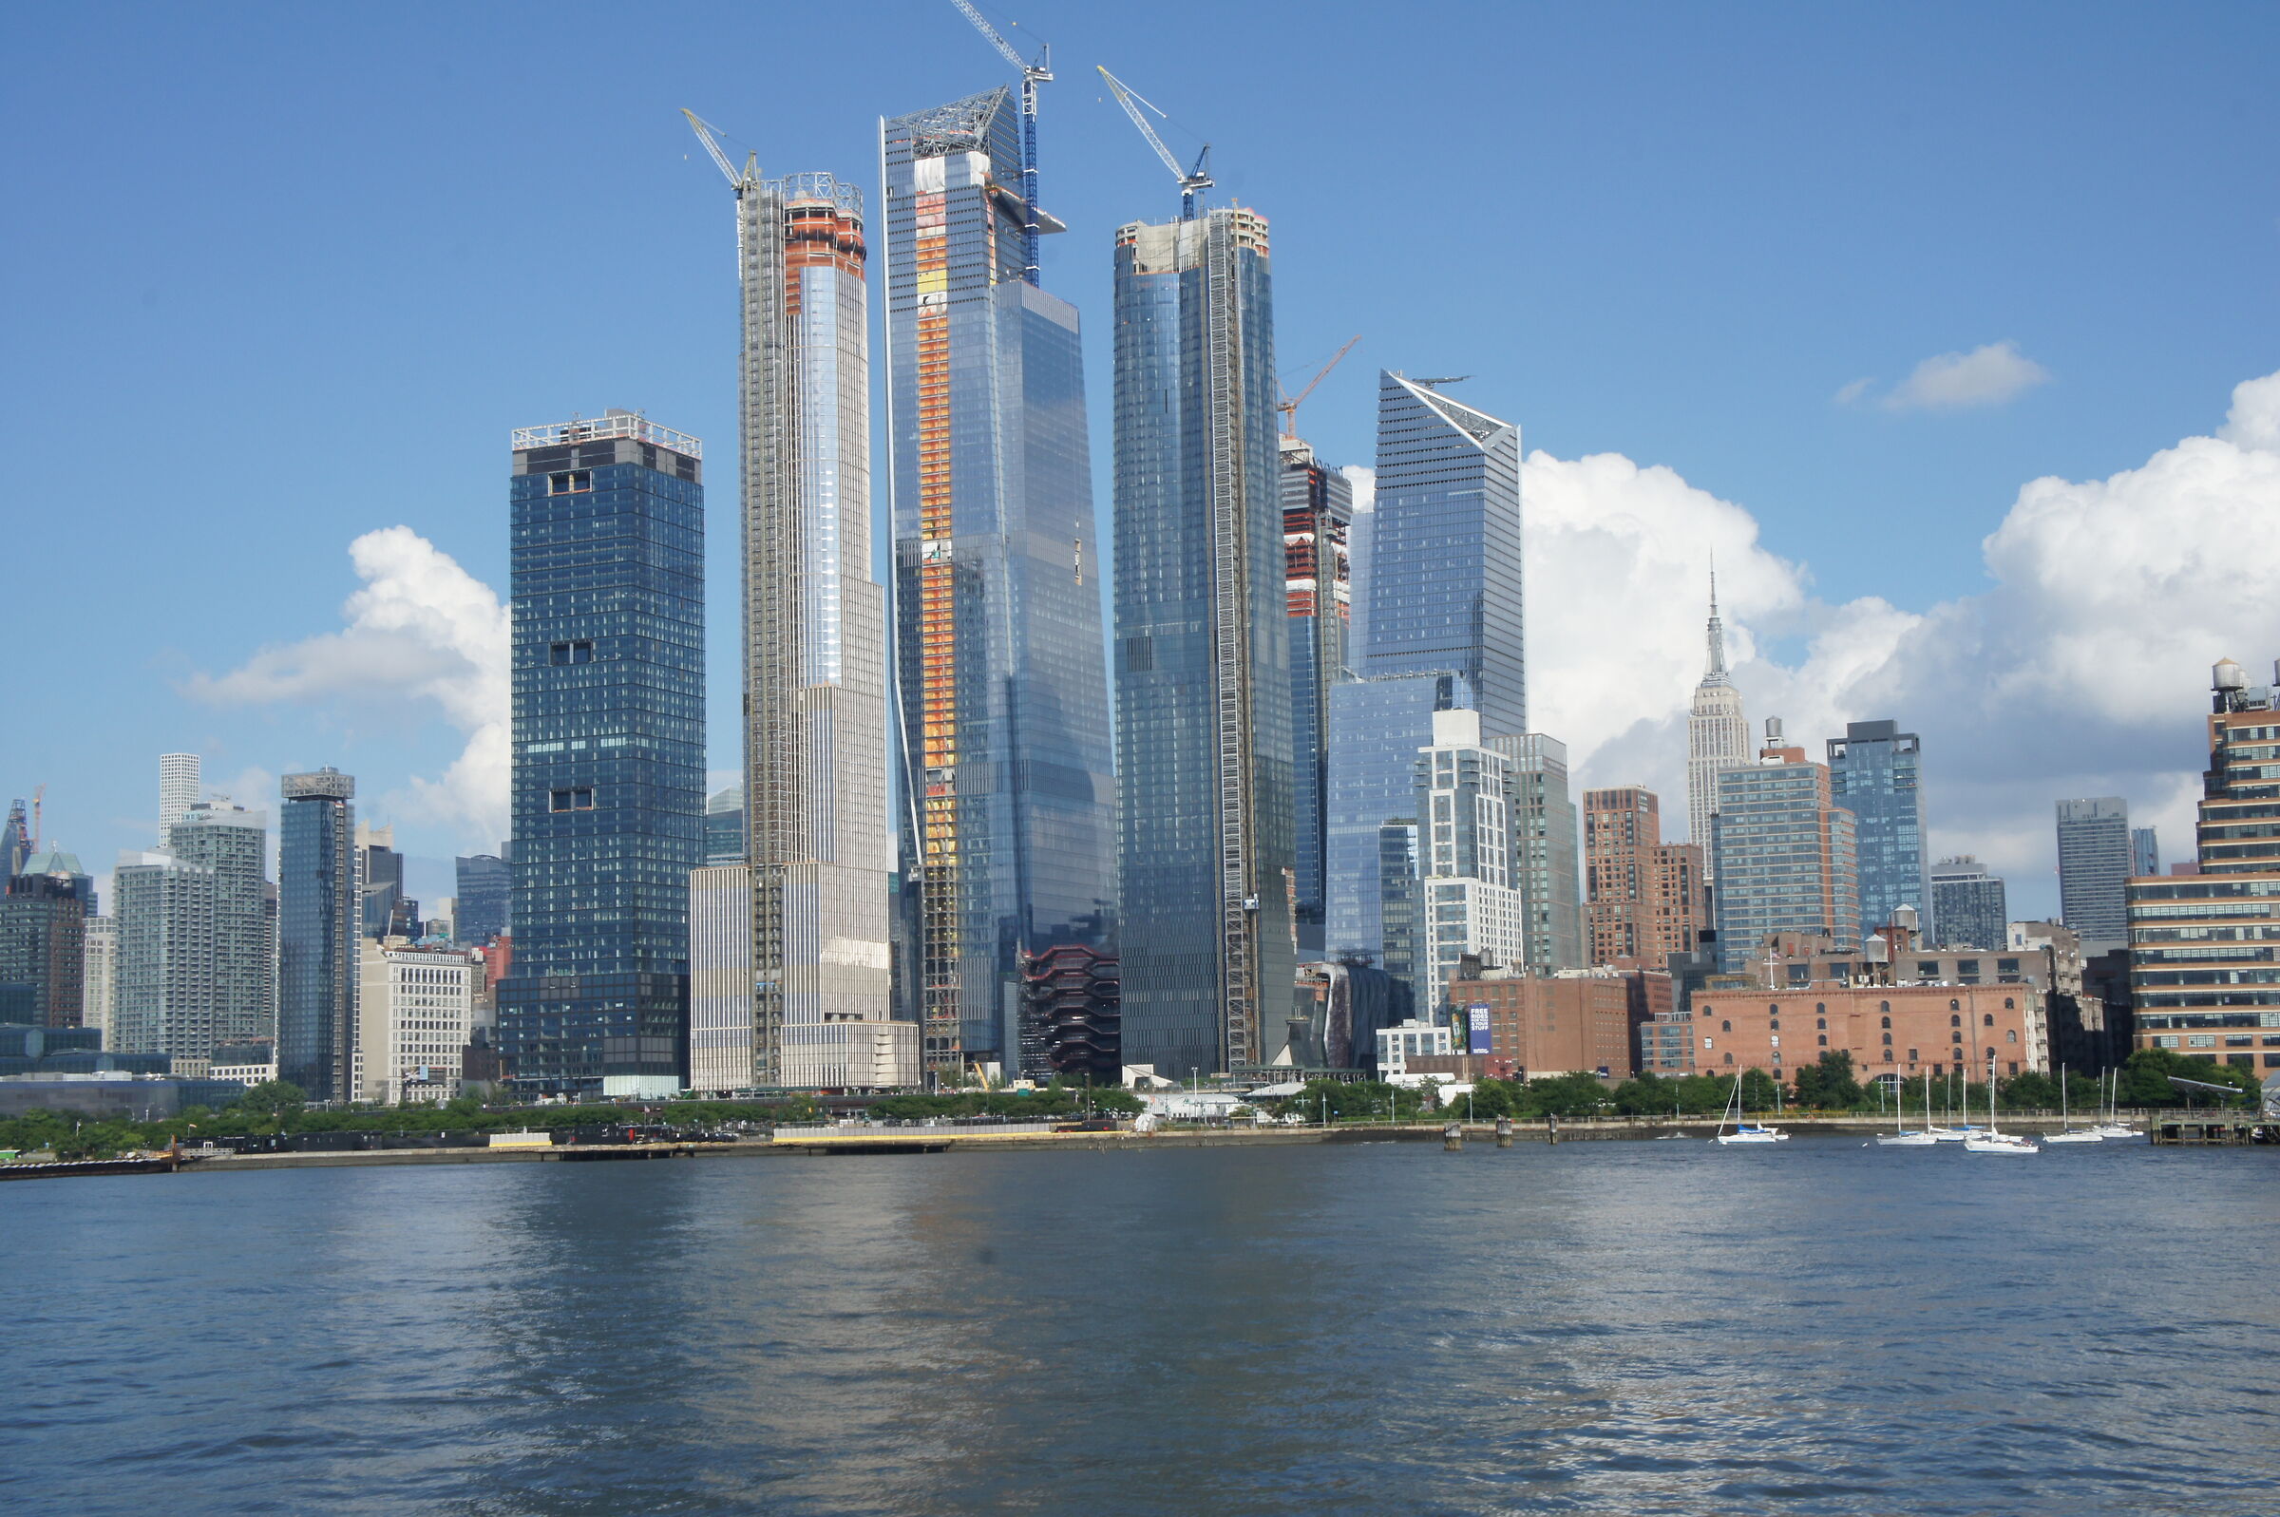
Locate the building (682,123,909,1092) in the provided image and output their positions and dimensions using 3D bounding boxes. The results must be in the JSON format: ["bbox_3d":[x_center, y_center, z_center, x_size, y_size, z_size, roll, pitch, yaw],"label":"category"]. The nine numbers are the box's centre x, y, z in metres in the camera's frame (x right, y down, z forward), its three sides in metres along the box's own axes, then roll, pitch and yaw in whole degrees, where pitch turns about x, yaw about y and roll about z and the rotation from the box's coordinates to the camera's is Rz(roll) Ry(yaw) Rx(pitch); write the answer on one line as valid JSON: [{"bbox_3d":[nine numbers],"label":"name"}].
[{"bbox_3d":[-114.980,-43.350,1007.650,56.000,318.000,46.000,-4,-7,25],"label":"building"}]

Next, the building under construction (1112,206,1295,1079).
[{"bbox_3d":[19.870,-32.640,945.360,43.000,279.000,34.000,-4,-7,25],"label":"building under construction"}]

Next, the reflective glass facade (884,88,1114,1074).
[{"bbox_3d":[-50.440,-56.620,1119.210,48.000,366.000,80.000,-4,-7,24],"label":"reflective glass facade"}]

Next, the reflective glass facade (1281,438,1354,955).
[{"bbox_3d":[68.420,8.010,1383.750,52.000,298.000,48.000,-4,-7,24],"label":"reflective glass facade"}]

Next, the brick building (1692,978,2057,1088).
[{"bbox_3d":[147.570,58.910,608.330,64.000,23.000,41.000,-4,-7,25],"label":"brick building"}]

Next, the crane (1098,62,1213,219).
[{"bbox_3d":[5.690,-197.070,968.790,37.500,54.160,6.000,-4,-7,23],"label":"crane"}]

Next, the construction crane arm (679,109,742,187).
[{"bbox_3d":[-144.910,-206.410,1026.600,30.270,34.700,3.000,-7,-9,41],"label":"construction crane arm"}]

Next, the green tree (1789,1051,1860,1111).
[{"bbox_3d":[116.060,54.980,513.060,11.000,10.600,9.500,-4,-7,24],"label":"green tree"}]

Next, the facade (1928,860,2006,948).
[{"bbox_3d":[506.980,132.510,1858.830,40.000,143.500,26.000,-4,-7,24],"label":"facade"}]

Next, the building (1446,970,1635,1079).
[{"bbox_3d":[117.740,83.060,887.810,39.000,38.000,52.000,-4,-7,25],"label":"building"}]

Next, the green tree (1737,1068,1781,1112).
[{"bbox_3d":[105.250,56.690,515.670,7.000,8.200,7.000,-4,-7,24],"label":"green tree"}]

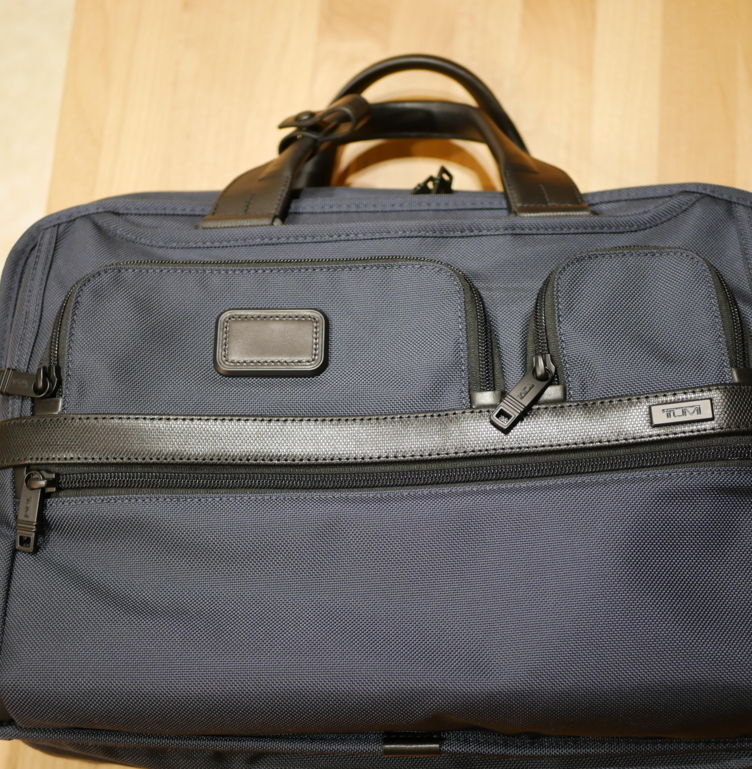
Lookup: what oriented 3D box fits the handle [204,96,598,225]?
[{"bbox_3d":[0.009,-0.112,0.757,0.198,0.052,0.058,-1,73,0],"label":"handle"}]

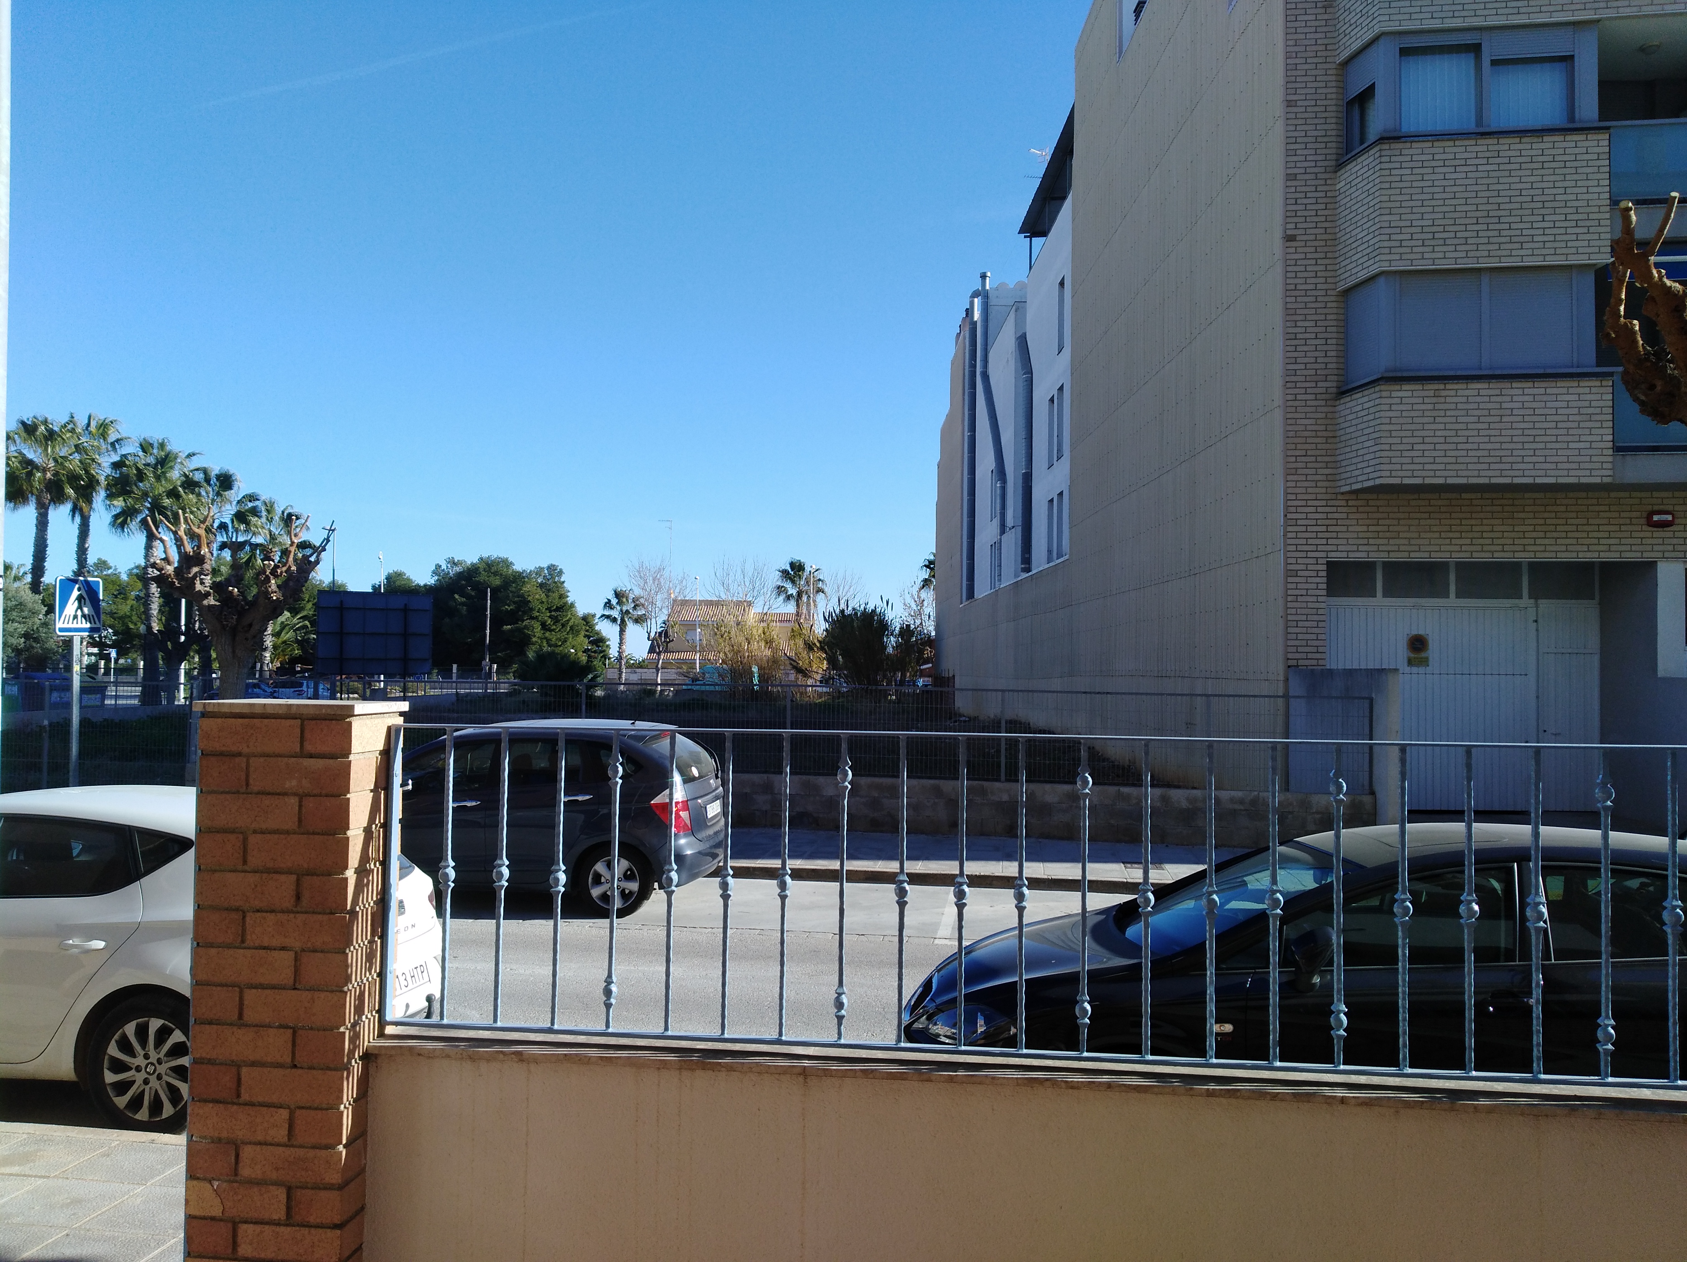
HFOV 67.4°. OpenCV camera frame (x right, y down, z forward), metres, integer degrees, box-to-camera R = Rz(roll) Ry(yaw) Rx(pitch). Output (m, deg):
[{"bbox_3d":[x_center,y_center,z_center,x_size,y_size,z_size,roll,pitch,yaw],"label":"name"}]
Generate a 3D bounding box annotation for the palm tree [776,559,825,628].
[{"bbox_3d":[-3.127,-0.127,87.846,3.500,9.830,3.500,1,-2,-2],"label":"palm tree"}]

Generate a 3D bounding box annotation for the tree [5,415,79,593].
[{"bbox_3d":[-29.111,-2.347,45.827,2.700,11.030,2.700,2,-2,-32],"label":"tree"}]

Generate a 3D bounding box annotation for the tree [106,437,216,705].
[{"bbox_3d":[-23.359,-1.701,42.848,3.300,9.680,3.300,2,-2,-29],"label":"tree"}]

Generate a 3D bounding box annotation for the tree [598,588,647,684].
[{"bbox_3d":[-15.787,0.805,89.878,3.400,7.800,3.400,1,-2,-10],"label":"tree"}]

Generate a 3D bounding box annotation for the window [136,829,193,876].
[{"bbox_3d":[-3.040,0.986,5.670,0.300,0.210,0.070,0,-2,6],"label":"window"}]

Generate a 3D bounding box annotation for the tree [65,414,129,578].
[{"bbox_3d":[-28.427,-2.483,47.820,2.500,11.440,2.500,2,-2,-31],"label":"tree"}]

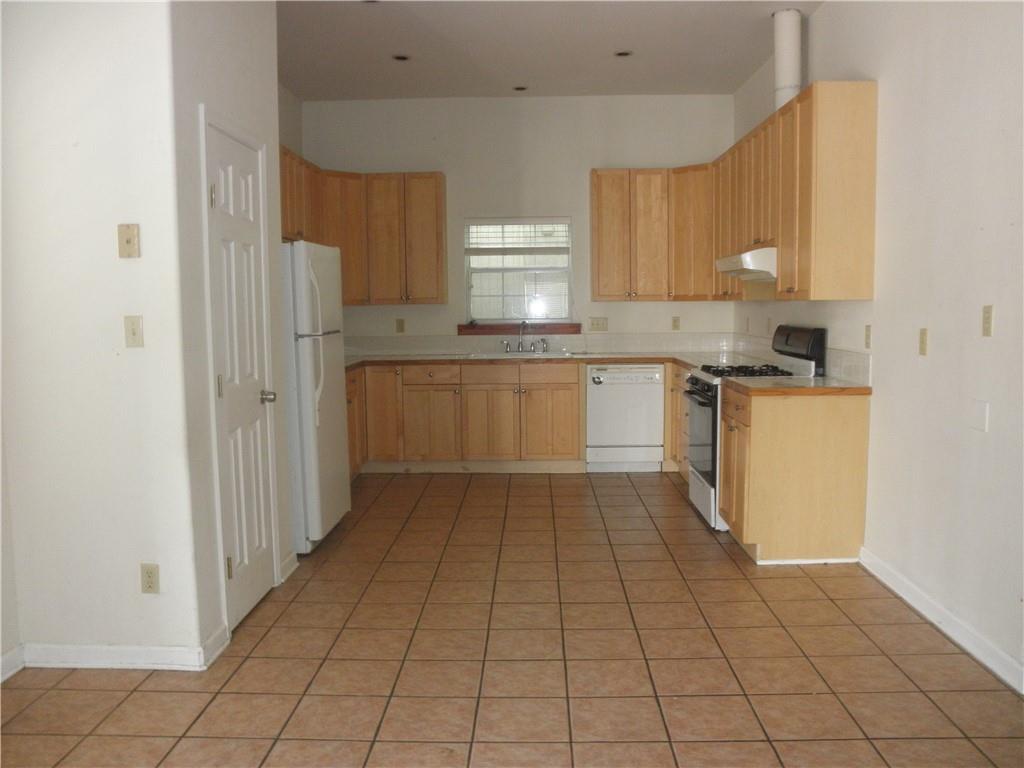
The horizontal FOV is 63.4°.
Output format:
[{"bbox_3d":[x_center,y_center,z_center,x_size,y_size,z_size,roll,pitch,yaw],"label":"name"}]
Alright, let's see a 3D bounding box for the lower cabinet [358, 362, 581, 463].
[{"bbox_3d":[-0.319,0.206,6.843,1.710,0.780,0.600,-1,5,2],"label":"lower cabinet"}]

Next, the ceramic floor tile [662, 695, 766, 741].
[{"bbox_3d":[0.650,1.095,2.708,0.305,0.010,0.305,-1,6,2],"label":"ceramic floor tile"}]

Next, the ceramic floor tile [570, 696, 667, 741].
[{"bbox_3d":[0.344,1.101,2.714,0.305,0.010,0.305,-1,6,2],"label":"ceramic floor tile"}]

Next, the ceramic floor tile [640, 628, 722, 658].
[{"bbox_3d":[0.669,1.041,3.310,0.305,0.010,0.305,-1,6,2],"label":"ceramic floor tile"}]

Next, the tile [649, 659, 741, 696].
[{"bbox_3d":[0.660,1.068,3.008,0.305,0.010,0.305,-1,6,2],"label":"tile"}]

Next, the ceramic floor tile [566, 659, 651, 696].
[{"bbox_3d":[0.350,1.059,2.977,0.299,0.010,0.299,-1,5,2],"label":"ceramic floor tile"}]

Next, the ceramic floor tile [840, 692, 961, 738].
[{"bbox_3d":[1.251,1.074,2.681,0.299,0.010,0.299,-1,5,2],"label":"ceramic floor tile"}]

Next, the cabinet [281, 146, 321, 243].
[{"bbox_3d":[-1.647,-1.302,5.931,0.310,0.611,1.037,-1,5,2],"label":"cabinet"}]

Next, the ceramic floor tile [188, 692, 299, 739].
[{"bbox_3d":[-0.868,1.089,2.708,0.300,0.010,0.300,-1,5,2],"label":"ceramic floor tile"}]

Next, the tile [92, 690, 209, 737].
[{"bbox_3d":[-1.180,1.100,2.753,0.299,0.010,0.299,-1,5,2],"label":"tile"}]

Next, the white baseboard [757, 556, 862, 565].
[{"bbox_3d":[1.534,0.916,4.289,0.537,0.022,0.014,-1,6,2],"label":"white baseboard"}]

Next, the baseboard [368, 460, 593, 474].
[{"bbox_3d":[-0.308,0.670,6.676,1.813,0.112,0.018,-1,6,2],"label":"baseboard"}]

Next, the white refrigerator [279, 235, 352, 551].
[{"bbox_3d":[-1.382,0.070,4.763,0.760,1.710,0.690,0,6,3],"label":"white refrigerator"}]

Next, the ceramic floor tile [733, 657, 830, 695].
[{"bbox_3d":[0.965,1.062,3.003,0.305,0.010,0.305,-1,6,2],"label":"ceramic floor tile"}]

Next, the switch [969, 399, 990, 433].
[{"bbox_3d":[1.719,0.117,3.042,0.009,0.115,0.120,-1,5,2],"label":"switch"}]

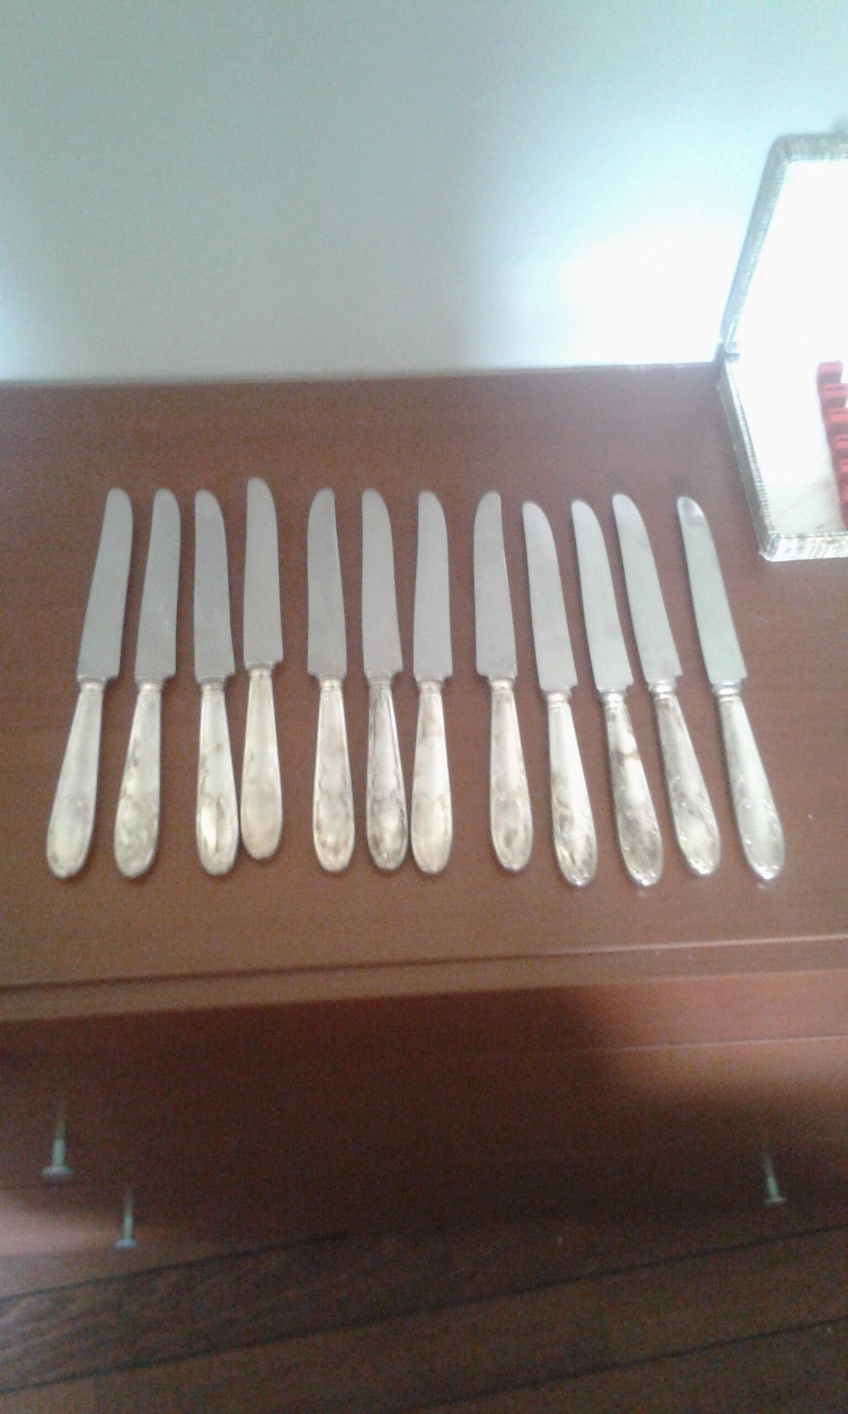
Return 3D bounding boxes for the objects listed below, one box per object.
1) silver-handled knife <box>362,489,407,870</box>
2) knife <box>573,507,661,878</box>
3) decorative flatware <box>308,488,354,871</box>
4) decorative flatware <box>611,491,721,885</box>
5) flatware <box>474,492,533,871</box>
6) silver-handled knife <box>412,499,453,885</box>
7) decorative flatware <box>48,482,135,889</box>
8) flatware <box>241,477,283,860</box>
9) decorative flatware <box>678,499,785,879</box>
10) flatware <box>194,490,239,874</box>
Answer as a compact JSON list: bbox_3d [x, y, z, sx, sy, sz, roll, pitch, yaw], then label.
[{"bbox_3d":[-0.022,-0.025,0.628,0.021,0.013,0.243,-1,58,-3],"label":"silver-handled knife"},{"bbox_3d":[0.101,-0.018,0.628,0.021,0.013,0.243,-2,58,-3],"label":"knife"},{"bbox_3d":[-0.051,-0.025,0.627,0.021,0.013,0.243,-3,59,-4],"label":"decorative flatware"},{"bbox_3d":[0.127,-0.022,0.632,0.021,0.013,0.243,-3,59,-4],"label":"decorative flatware"},{"bbox_3d":[0.039,-0.024,0.630,0.021,0.013,0.243,-1,58,-3],"label":"flatware"},{"bbox_3d":[0.005,-0.024,0.628,0.021,0.013,0.243,1,58,-1],"label":"silver-handled knife"},{"bbox_3d":[-0.171,-0.023,0.621,0.021,0.013,0.243,1,58,-2],"label":"decorative flatware"},{"bbox_3d":[-0.086,-0.031,0.629,0.021,0.013,0.243,-2,59,-4],"label":"flatware"},{"bbox_3d":[0.162,-0.020,0.632,0.021,0.013,0.243,-1,58,-3],"label":"decorative flatware"},{"bbox_3d":[-0.111,-0.023,0.623,0.021,0.013,0.243,-4,59,-5],"label":"flatware"}]

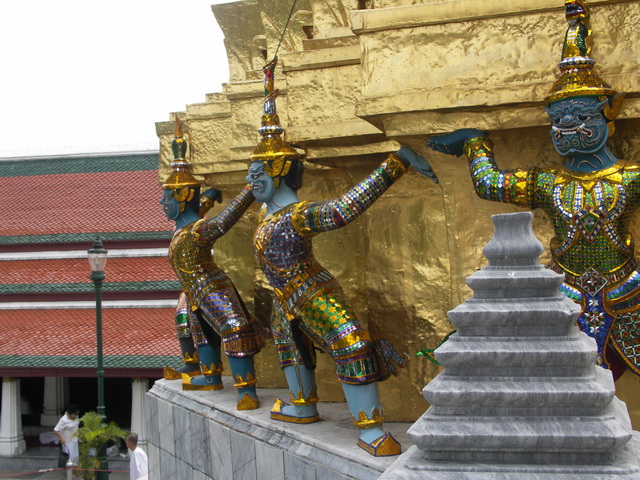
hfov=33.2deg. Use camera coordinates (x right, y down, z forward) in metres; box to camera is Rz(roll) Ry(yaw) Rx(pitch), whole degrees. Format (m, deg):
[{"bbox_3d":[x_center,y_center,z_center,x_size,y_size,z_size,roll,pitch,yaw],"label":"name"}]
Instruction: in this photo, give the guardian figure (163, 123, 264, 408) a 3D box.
[{"bbox_3d":[-0.663,0.107,6.881,0.700,1.800,1.330,-2,0,-26],"label":"guardian figure"}]

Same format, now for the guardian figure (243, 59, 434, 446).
[{"bbox_3d":[0.011,0.024,5.410,0.710,1.910,1.360,-2,0,-26],"label":"guardian figure"}]

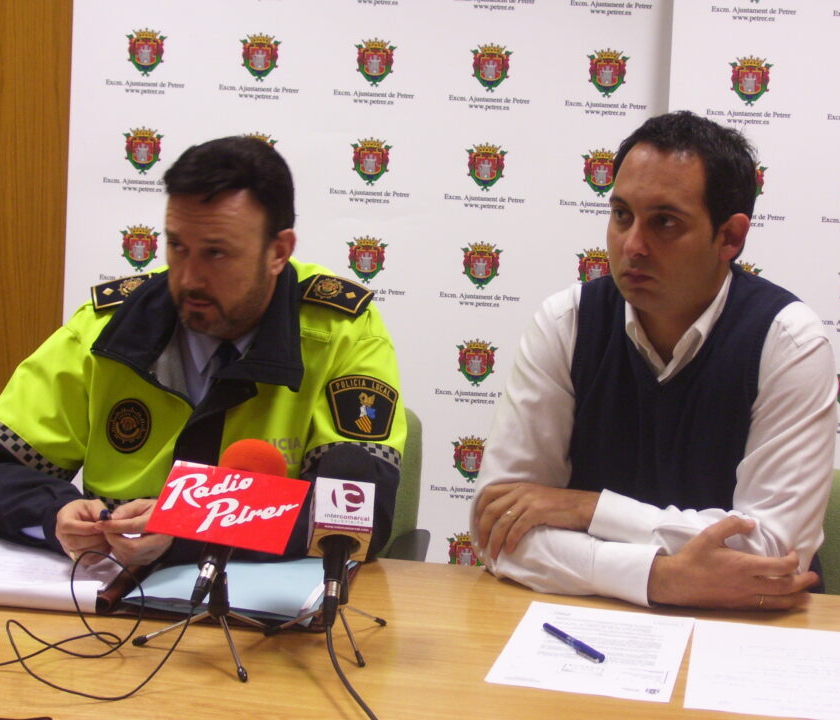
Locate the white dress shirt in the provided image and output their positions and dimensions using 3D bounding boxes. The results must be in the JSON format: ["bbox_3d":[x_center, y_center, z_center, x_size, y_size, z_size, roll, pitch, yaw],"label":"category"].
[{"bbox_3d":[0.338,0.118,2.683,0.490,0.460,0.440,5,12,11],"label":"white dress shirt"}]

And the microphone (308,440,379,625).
[{"bbox_3d":[-0.096,0.205,2.300,0.068,0.068,0.243,7,55,-6],"label":"microphone"}]

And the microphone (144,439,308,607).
[{"bbox_3d":[-0.215,0.194,2.274,0.172,0.080,0.226,8,55,18],"label":"microphone"}]

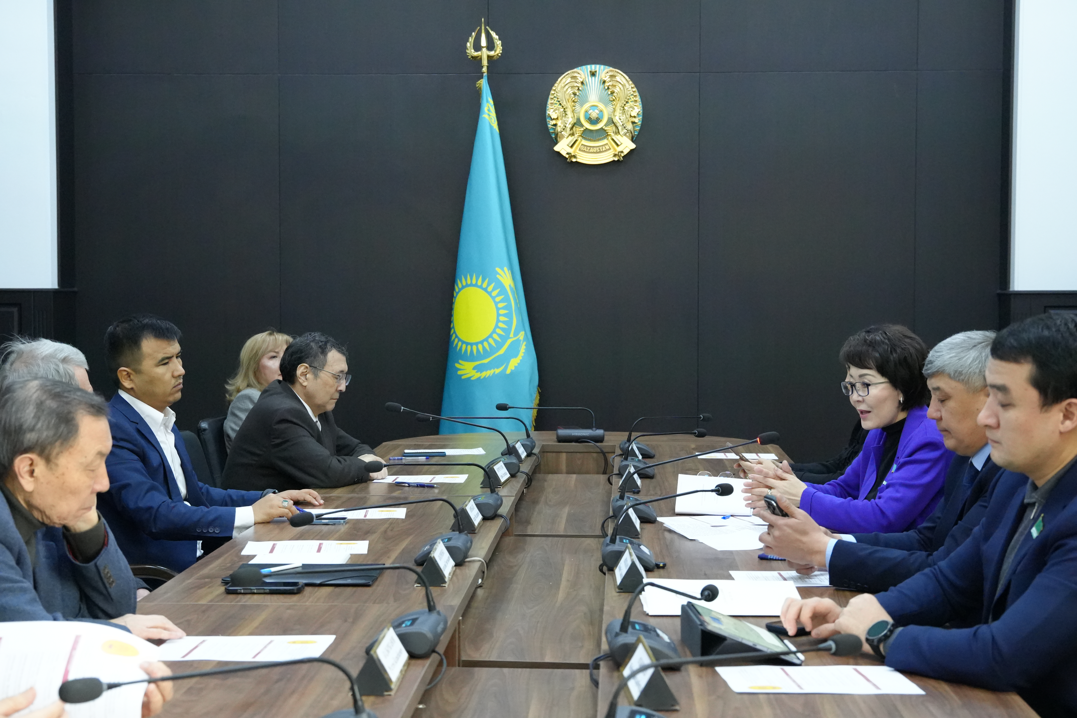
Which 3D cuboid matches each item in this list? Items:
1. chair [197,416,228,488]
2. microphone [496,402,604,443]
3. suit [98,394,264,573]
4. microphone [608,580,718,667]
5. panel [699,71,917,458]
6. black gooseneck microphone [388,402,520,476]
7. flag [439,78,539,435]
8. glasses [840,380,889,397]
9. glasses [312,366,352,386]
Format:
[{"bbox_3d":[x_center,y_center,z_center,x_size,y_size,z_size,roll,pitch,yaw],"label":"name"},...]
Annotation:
[{"bbox_3d":[-0.936,0.636,6.920,0.620,0.930,0.580,1,3,13],"label":"chair"},{"bbox_3d":[0.046,0.255,7.248,0.443,0.155,0.125,0,3,3],"label":"microphone"},{"bbox_3d":[-0.996,0.414,4.948,0.470,0.640,0.550,1,3,15],"label":"suit"},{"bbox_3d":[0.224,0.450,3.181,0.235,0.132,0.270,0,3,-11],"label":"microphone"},{"bbox_3d":[1.350,-0.220,9.054,1.085,2.444,0.030,0,3,3],"label":"panel"},{"bbox_3d":[-0.284,0.269,6.060,0.445,0.240,0.190,0,2,2],"label":"black gooseneck microphone"},{"bbox_3d":[-0.233,-0.276,8.518,0.490,2.099,0.300,0,3,3],"label":"flag"},{"bbox_3d":[0.939,0.072,5.004,0.140,0.044,0.137,-10,7,-27],"label":"glasses"},{"bbox_3d":[-0.705,0.047,5.962,0.145,0.042,0.138,16,6,12],"label":"glasses"}]

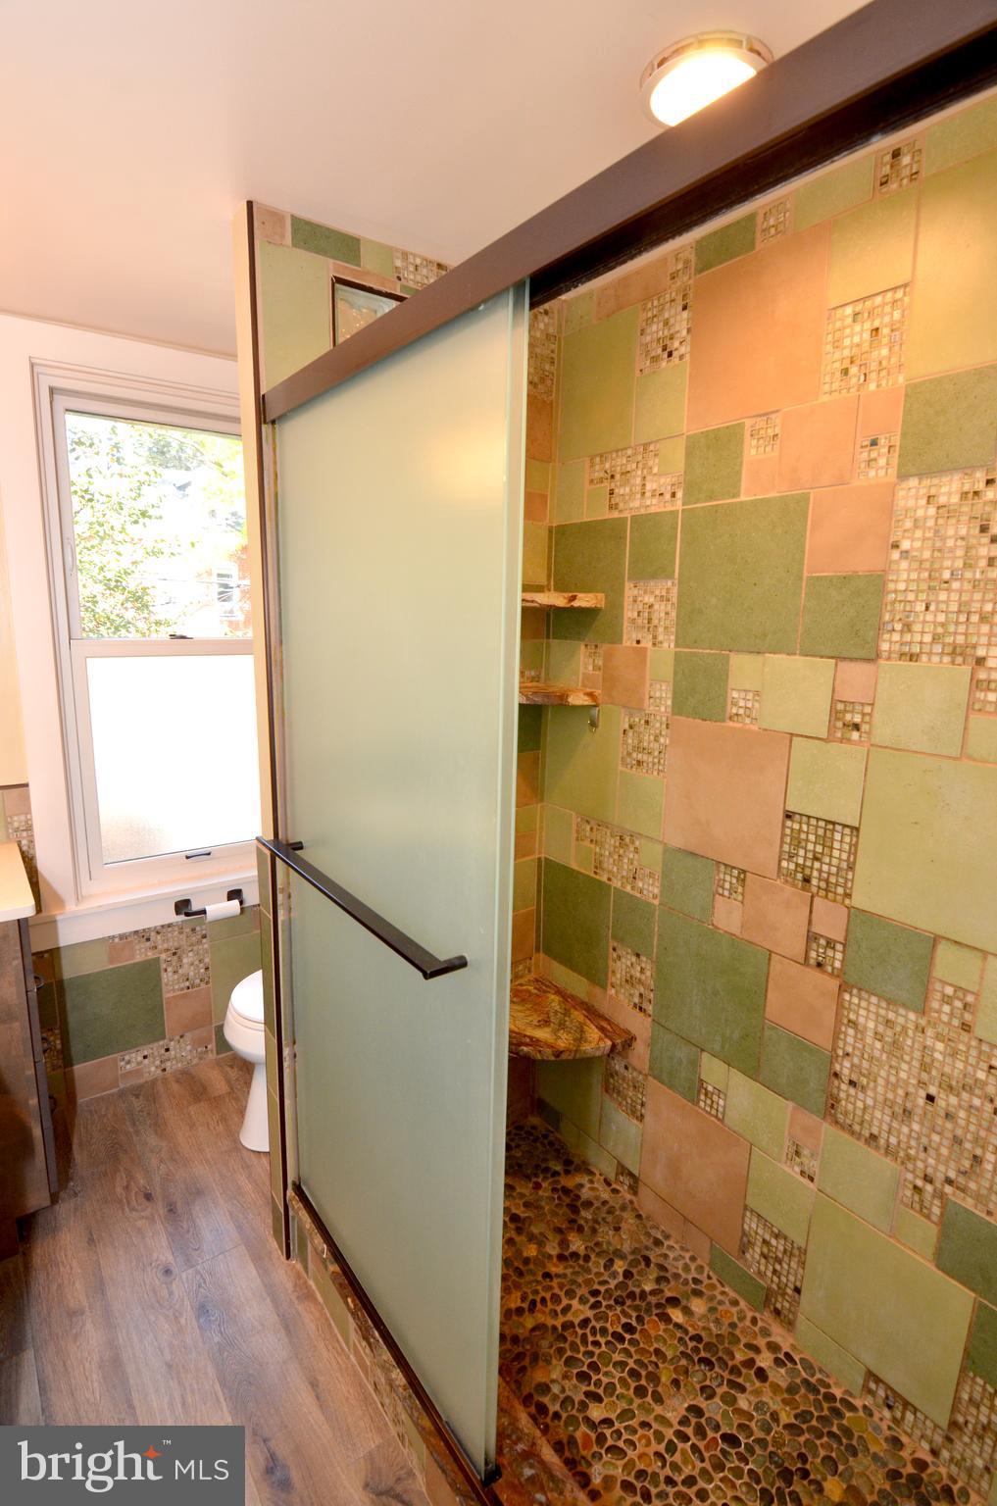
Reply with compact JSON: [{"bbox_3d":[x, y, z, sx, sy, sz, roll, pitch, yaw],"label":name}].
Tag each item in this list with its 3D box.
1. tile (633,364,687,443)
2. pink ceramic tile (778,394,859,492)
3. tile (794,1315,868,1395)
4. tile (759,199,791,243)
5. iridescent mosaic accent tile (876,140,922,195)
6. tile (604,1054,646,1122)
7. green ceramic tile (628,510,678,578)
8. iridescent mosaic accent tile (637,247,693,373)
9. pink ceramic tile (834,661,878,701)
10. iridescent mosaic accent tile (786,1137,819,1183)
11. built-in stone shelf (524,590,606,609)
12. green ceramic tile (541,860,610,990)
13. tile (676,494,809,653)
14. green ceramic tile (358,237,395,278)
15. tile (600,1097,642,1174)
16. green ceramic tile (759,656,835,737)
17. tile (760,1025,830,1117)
[{"bbox_3d":[0.377,-0.802,1.540,0.010,0.150,0.149,-7,13,-36],"label":"tile"},{"bbox_3d":[0.601,-0.573,1.256,0.011,0.149,0.149,-6,12,-35],"label":"pink ceramic tile"},{"bbox_3d":[0.697,1.256,1.394,0.010,0.068,0.150,-6,12,-35],"label":"tile"},{"bbox_3d":[0.529,-1.005,1.265,0.010,0.068,0.070,-6,13,-35],"label":"tile"},{"bbox_3d":[0.665,-0.966,1.103,0.008,0.064,0.070,-6,12,-35],"label":"iridescent mosaic accent tile"},{"bbox_3d":[0.353,0.924,1.852,0.010,0.148,0.148,-7,13,-36],"label":"tile"},{"bbox_3d":[0.376,-0.485,1.590,0.012,0.152,0.149,-7,12,-36],"label":"green ceramic tile"},{"bbox_3d":[0.375,-0.972,1.489,0.010,0.217,0.150,-6,13,-35],"label":"iridescent mosaic accent tile"},{"bbox_3d":[0.662,-0.134,1.235,0.011,0.074,0.074,-6,12,-35],"label":"pink ceramic tile"},{"bbox_3d":[0.645,0.857,1.410,0.011,0.074,0.074,-6,12,-35],"label":"iridescent mosaic accent tile"},{"bbox_3d":[0.116,-0.402,1.759,0.228,0.037,0.228,-7,13,-36],"label":"built-in stone shelf"},{"bbox_3d":[0.231,0.489,1.942,0.010,0.305,0.284,-6,12,-35],"label":"green ceramic tile"},{"bbox_3d":[0.508,-0.367,1.420,0.011,0.298,0.298,-6,12,-35],"label":"tile"},{"bbox_3d":[-0.268,-1.086,1.473,0.073,0.060,0.010,-6,12,-35],"label":"green ceramic tile"},{"bbox_3d":[0.343,1.061,1.854,0.010,0.146,0.146,-8,14,-38],"label":"tile"},{"bbox_3d":[0.590,-0.113,1.321,0.010,0.150,0.150,-6,13,-35],"label":"green ceramic tile"},{"bbox_3d":[0.622,0.660,1.399,0.010,0.145,0.148,-6,13,-35],"label":"tile"}]

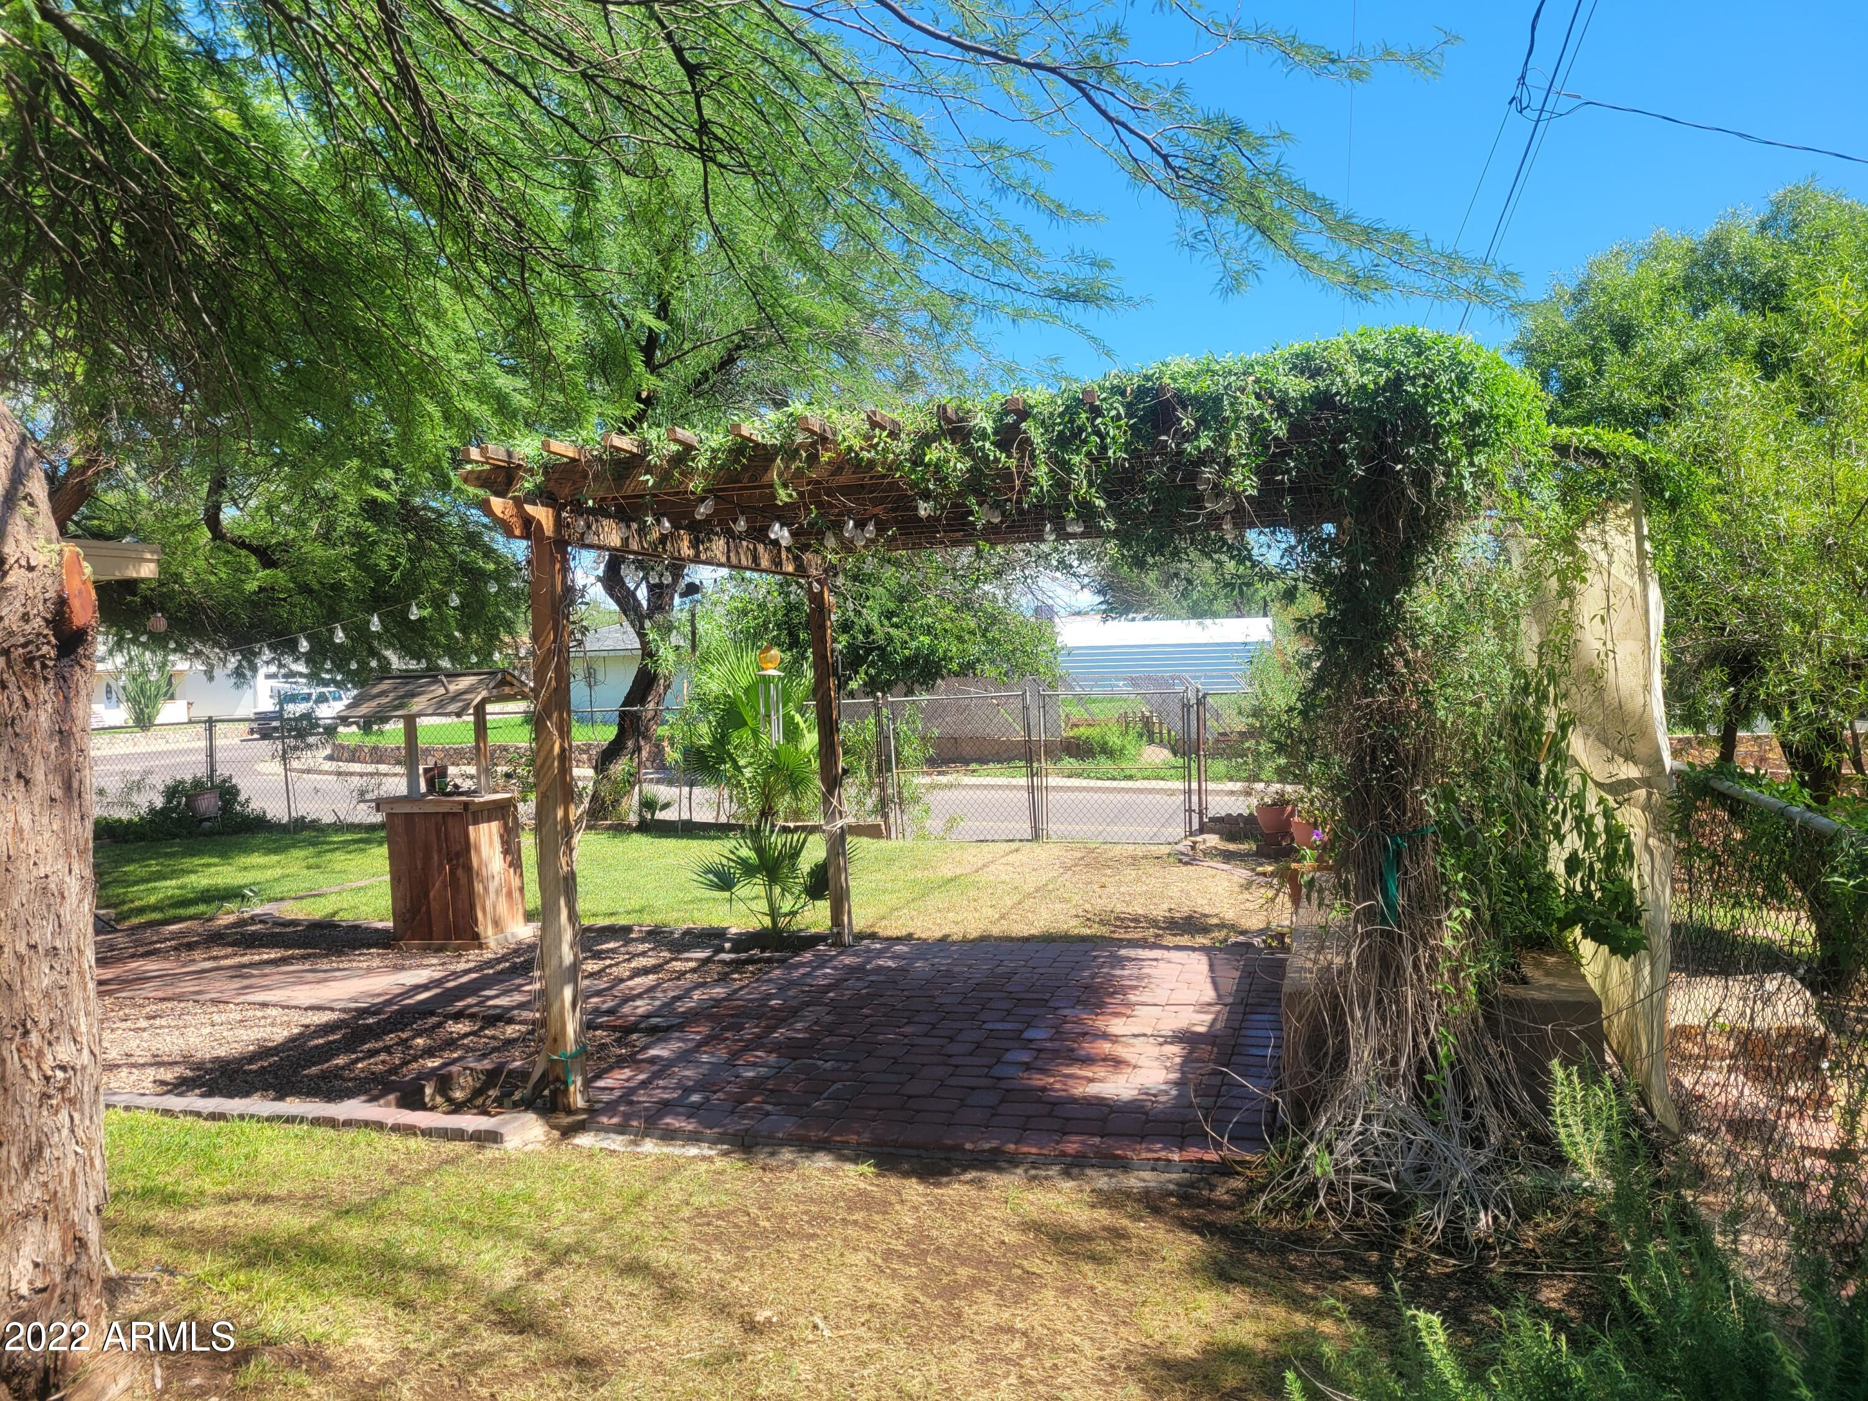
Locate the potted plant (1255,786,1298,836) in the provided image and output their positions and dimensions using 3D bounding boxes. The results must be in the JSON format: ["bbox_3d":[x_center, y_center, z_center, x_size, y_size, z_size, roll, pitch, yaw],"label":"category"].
[{"bbox_3d":[2.539,0.820,10.400,0.300,0.365,0.300,-2,1,0],"label":"potted plant"}]

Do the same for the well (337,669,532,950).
[{"bbox_3d":[-2.869,0.633,8.284,0.770,1.570,0.900,-2,2,12],"label":"well"}]

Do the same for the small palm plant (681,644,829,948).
[{"bbox_3d":[-1.001,0.523,7.920,0.840,1.680,0.820,-2,1,0],"label":"small palm plant"}]

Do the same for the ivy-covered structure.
[{"bbox_3d":[0.642,0.149,5.834,3.830,2.420,3.700,-1,2,14],"label":"ivy-covered structure"}]

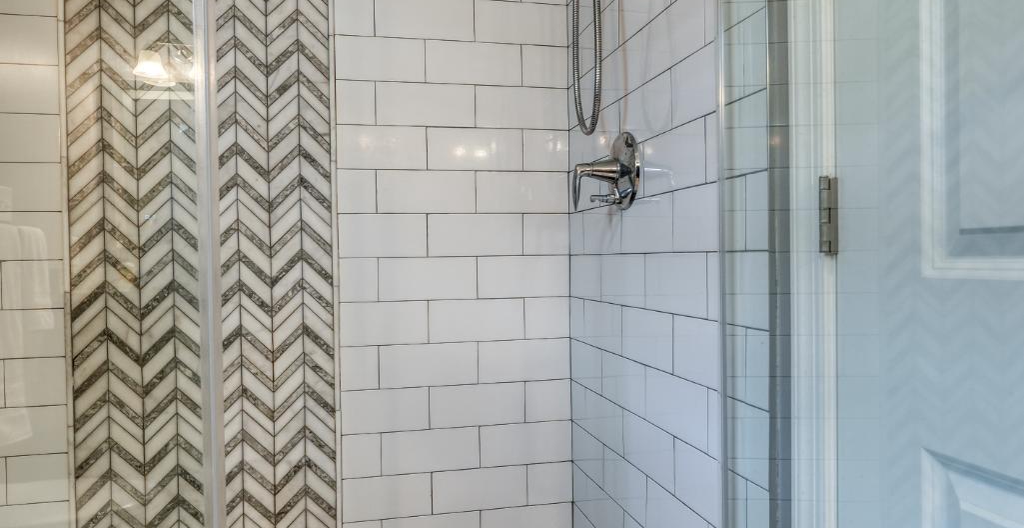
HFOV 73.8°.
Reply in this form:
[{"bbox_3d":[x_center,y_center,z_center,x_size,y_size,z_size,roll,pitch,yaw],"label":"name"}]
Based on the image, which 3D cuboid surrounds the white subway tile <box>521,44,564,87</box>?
[{"bbox_3d":[0.085,-0.511,1.776,0.119,0.106,0.010,-1,1,-12],"label":"white subway tile"}]

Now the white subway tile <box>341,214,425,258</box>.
[{"bbox_3d":[-0.316,-0.071,1.685,0.214,0.106,0.009,-1,1,-12],"label":"white subway tile"}]

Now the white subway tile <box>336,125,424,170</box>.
[{"bbox_3d":[-0.311,-0.279,1.637,0.208,0.103,0.009,-1,1,-12],"label":"white subway tile"}]

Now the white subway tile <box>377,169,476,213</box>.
[{"bbox_3d":[-0.213,-0.181,1.715,0.245,0.106,0.010,-1,1,-12],"label":"white subway tile"}]

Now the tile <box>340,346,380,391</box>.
[{"bbox_3d":[-0.374,0.256,1.684,0.089,0.106,0.010,-1,1,-12],"label":"tile"}]

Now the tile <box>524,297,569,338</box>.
[{"bbox_3d":[0.096,0.144,1.825,0.123,0.109,0.010,-1,1,-12],"label":"tile"}]

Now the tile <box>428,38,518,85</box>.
[{"bbox_3d":[-0.096,-0.508,1.737,0.245,0.106,0.010,-1,1,-12],"label":"tile"}]

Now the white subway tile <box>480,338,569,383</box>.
[{"bbox_3d":[0.035,0.256,1.813,0.250,0.109,0.010,-1,1,-12],"label":"white subway tile"}]

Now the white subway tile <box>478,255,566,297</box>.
[{"bbox_3d":[0.030,0.031,1.712,0.237,0.103,0.009,-1,1,-12],"label":"white subway tile"}]

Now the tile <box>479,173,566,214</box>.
[{"bbox_3d":[0.028,-0.184,1.767,0.243,0.106,0.010,-1,1,-12],"label":"tile"}]

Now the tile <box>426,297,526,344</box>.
[{"bbox_3d":[-0.086,0.138,1.689,0.238,0.103,0.009,-1,1,-12],"label":"tile"}]

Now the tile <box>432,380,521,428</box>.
[{"bbox_3d":[-0.083,0.348,1.692,0.238,0.103,0.009,-1,1,-12],"label":"tile"}]

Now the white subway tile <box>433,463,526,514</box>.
[{"bbox_3d":[-0.080,0.558,1.695,0.238,0.103,0.009,-1,1,-12],"label":"white subway tile"}]

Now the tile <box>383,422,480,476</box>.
[{"bbox_3d":[-0.209,0.481,1.763,0.252,0.109,0.010,-1,1,-12],"label":"tile"}]

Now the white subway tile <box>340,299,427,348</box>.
[{"bbox_3d":[-0.313,0.145,1.687,0.214,0.106,0.009,-1,1,-12],"label":"white subway tile"}]

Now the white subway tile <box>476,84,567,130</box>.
[{"bbox_3d":[0.027,-0.410,1.805,0.250,0.109,0.010,-1,1,-12],"label":"white subway tile"}]

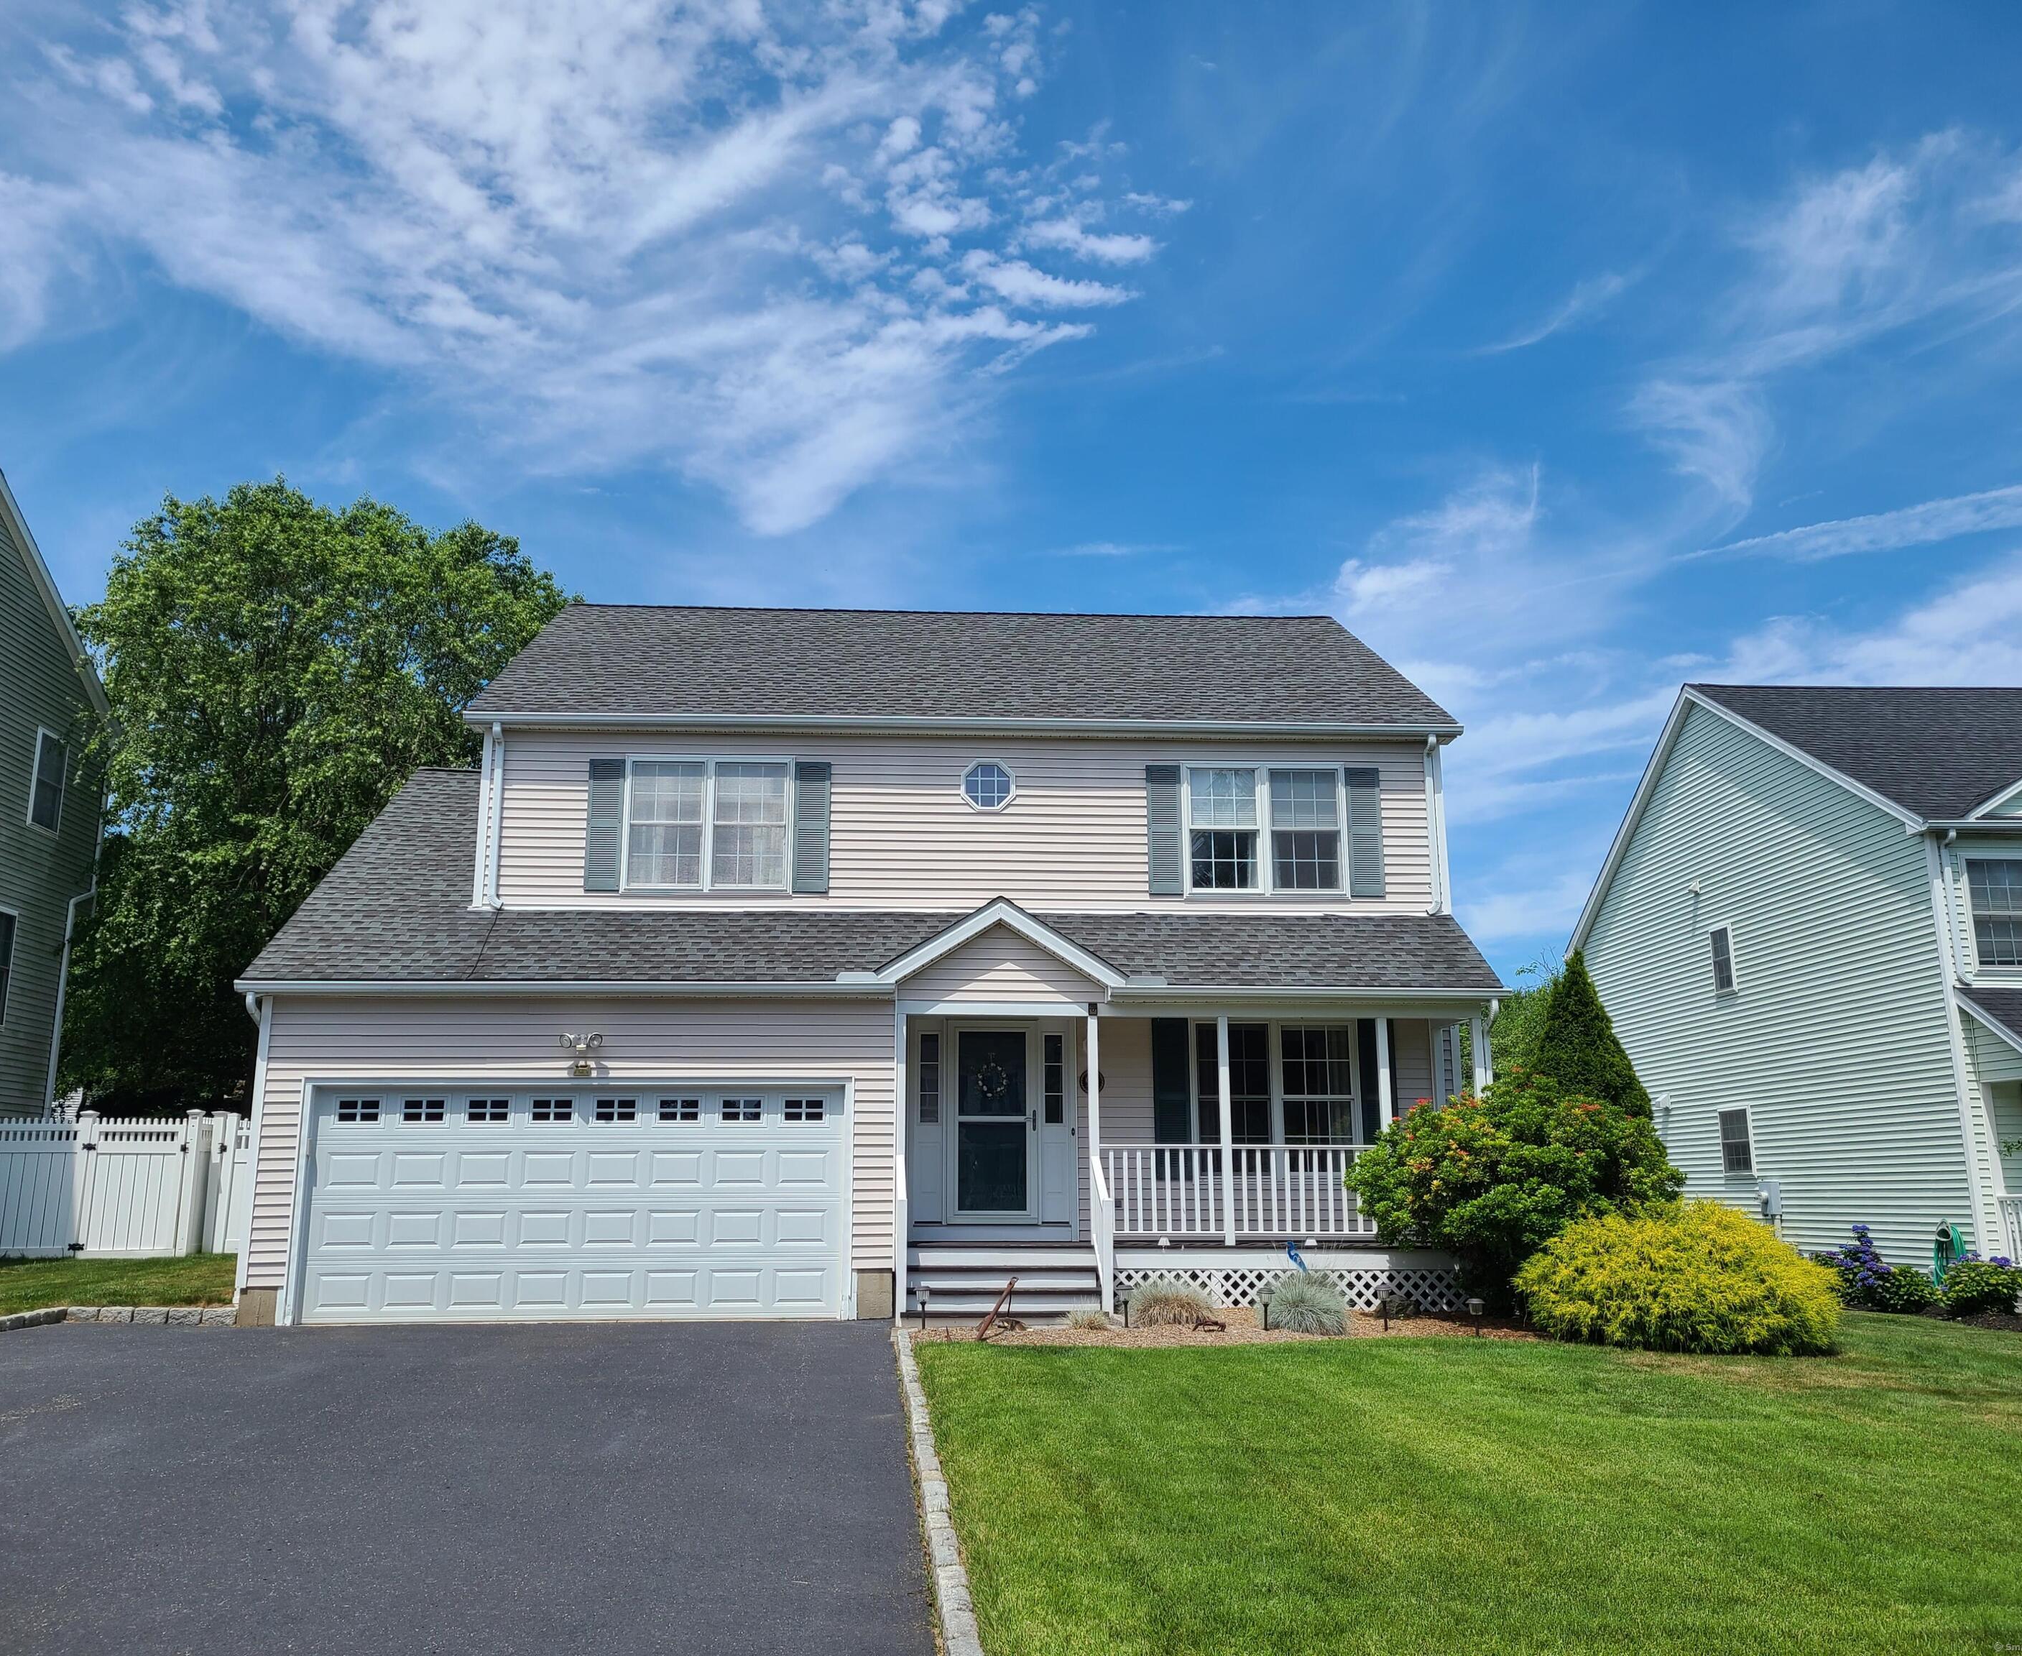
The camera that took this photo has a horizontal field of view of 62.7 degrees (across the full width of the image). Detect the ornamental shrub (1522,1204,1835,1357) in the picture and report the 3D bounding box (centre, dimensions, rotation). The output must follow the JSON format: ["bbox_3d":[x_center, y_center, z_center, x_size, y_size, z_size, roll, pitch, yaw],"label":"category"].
[{"bbox_3d":[5.871,3.904,14.597,2.700,1.203,2.350,1,-13,-4],"label":"ornamental shrub"}]

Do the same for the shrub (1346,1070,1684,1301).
[{"bbox_3d":[4.677,3.378,15.357,3.050,2.251,2.650,1,-13,-4],"label":"shrub"}]

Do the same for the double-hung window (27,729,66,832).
[{"bbox_3d":[-14.110,-0.650,24.345,0.120,1.450,0.950,1,-13,-4],"label":"double-hung window"}]

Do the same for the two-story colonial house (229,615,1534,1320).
[{"bbox_3d":[-1.364,1.172,20.957,12.040,9.050,11.300,1,-13,-4],"label":"two-story colonial house"}]

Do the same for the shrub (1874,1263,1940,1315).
[{"bbox_3d":[10.788,5.524,19.890,0.820,0.581,0.800,1,-13,-4],"label":"shrub"}]

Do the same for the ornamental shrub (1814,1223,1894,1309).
[{"bbox_3d":[10.652,5.529,21.010,1.050,1.042,1.000,1,-13,-4],"label":"ornamental shrub"}]

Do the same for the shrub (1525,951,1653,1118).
[{"bbox_3d":[6.373,3.262,18.368,2.000,3.823,2.000,1,-13,-4],"label":"shrub"}]

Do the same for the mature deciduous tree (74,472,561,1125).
[{"bbox_3d":[-11.166,0.232,26.441,7.600,12.394,7.200,1,-13,-4],"label":"mature deciduous tree"}]

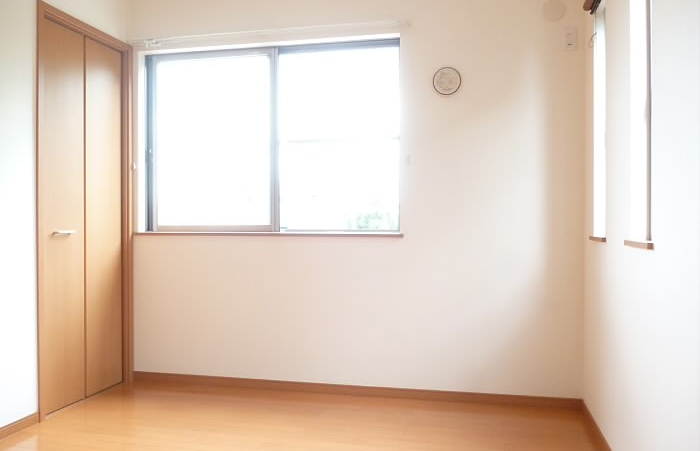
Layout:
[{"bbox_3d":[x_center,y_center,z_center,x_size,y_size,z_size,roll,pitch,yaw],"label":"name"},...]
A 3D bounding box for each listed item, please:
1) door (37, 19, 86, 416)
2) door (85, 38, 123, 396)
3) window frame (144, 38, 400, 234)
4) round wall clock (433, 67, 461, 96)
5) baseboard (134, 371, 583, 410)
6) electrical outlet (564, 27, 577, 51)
[{"bbox_3d":[-1.521,-0.046,2.982,0.035,2.009,0.330,0,1,13],"label":"door"},{"bbox_3d":[-1.449,-0.049,3.304,0.035,2.009,0.330,0,1,13],"label":"door"},{"bbox_3d":[-0.489,-0.505,3.360,1.611,1.108,0.108,0,1,13],"label":"window frame"},{"bbox_3d":[0.522,-0.777,3.041,0.153,0.153,0.029,0,1,13],"label":"round wall clock"},{"bbox_3d":[-0.055,0.926,3.195,2.581,0.061,0.015,0,1,13],"label":"baseboard"},{"bbox_3d":[1.138,-0.957,2.911,0.067,0.122,0.013,0,1,13],"label":"electrical outlet"}]

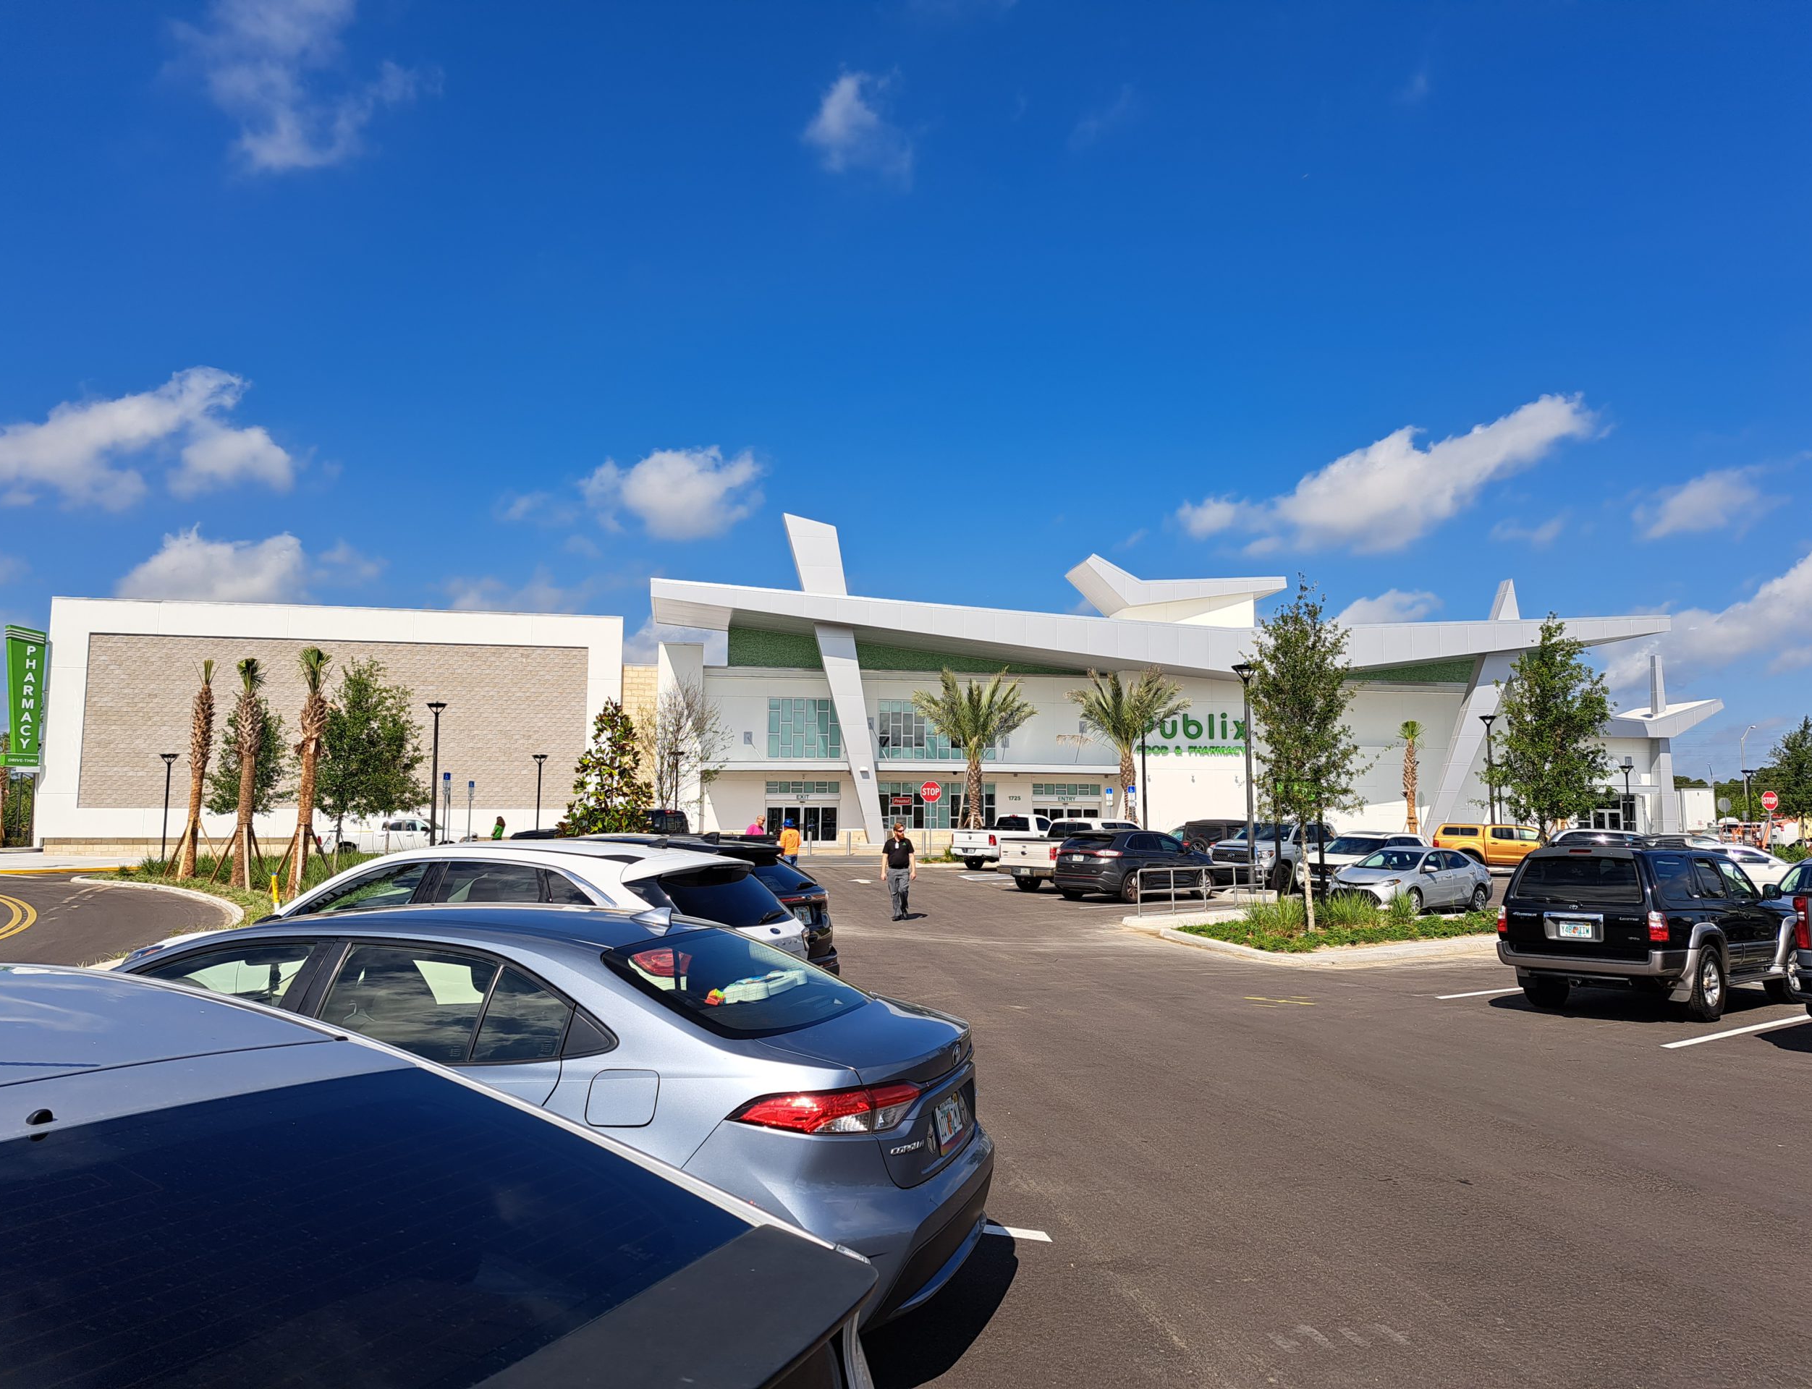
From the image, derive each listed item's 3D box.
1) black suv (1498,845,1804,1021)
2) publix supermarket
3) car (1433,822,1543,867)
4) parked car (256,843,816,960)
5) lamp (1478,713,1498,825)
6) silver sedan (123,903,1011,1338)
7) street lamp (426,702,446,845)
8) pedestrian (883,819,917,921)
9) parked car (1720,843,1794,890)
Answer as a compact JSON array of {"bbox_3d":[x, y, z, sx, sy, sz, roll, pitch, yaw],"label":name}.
[{"bbox_3d":[8.713,2.653,14.755,4.660,1.760,1.780,5,-8,-39],"label":"black suv"},{"bbox_3d":[0.194,1.863,87.837,86.200,16.850,50.000,1,-6,-11],"label":"publix supermarket"},{"bbox_3d":[21.785,5.672,46.668,5.350,1.830,1.870,-2,-6,17],"label":"car"},{"bbox_3d":[-2.961,1.801,8.645,4.770,1.685,1.890,-2,-6,20],"label":"parked car"},{"bbox_3d":[21.931,3.567,48.392,0.650,5.740,0.650,-3,-7,24],"label":"lamp"},{"bbox_3d":[-1.969,1.560,5.109,4.630,1.435,1.780,-2,-6,19],"label":"silver sedan"},{"bbox_3d":[-15.491,2.864,42.433,0.670,5.275,0.670,2,-6,-20],"label":"street lamp"},{"bbox_3d":[-0.102,3.105,22.700,0.580,1.762,0.420,0,-6,0],"label":"pedestrian"},{"bbox_3d":[23.076,5.041,36.473,4.700,1.460,1.820,-2,-6,21],"label":"parked car"}]

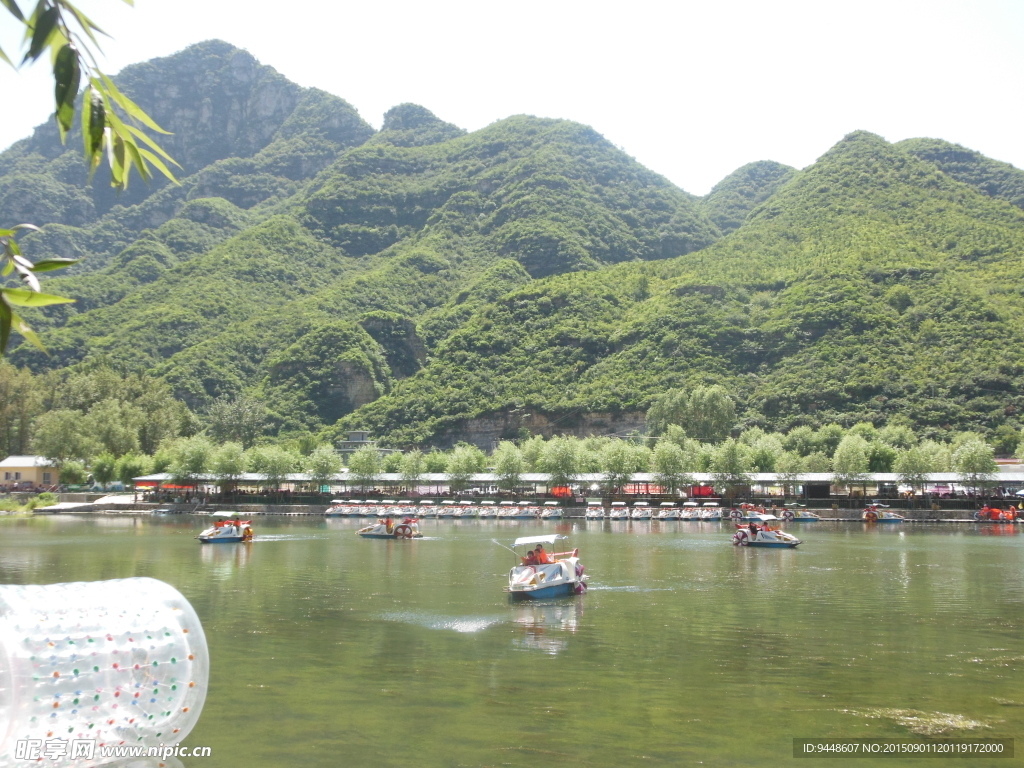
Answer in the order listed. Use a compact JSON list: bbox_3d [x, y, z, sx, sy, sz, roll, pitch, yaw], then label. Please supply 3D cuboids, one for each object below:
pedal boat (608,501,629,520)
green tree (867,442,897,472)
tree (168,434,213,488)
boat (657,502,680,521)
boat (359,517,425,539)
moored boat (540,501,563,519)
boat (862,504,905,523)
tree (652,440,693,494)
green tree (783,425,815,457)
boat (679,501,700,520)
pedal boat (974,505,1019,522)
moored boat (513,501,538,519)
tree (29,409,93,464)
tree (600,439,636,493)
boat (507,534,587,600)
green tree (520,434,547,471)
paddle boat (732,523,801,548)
[{"bbox_3d":[9.764,11.673,103.058,1.600,1.700,3.300,-2,-6,18],"label":"pedal boat"},{"bbox_3d":[46.144,10.337,140.000,3.985,6.601,3.985,0,-5,0],"label":"green tree"},{"bbox_3d":[-38.234,9.702,133.681,5.000,7.300,5.000,0,-5,0],"label":"tree"},{"bbox_3d":[16.970,13.813,121.500,1.950,1.930,3.800,-2,-6,19],"label":"boat"},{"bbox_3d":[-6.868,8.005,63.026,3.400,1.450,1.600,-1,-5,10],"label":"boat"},{"bbox_3d":[4.059,12.998,115.500,1.800,1.720,3.700,-1,-5,16],"label":"moored boat"},{"bbox_3d":[34.913,12.116,105.500,3.700,1.720,1.800,-1,-5,16],"label":"boat"},{"bbox_3d":[18.133,9.773,127.000,4.519,6.779,4.519,0,-5,0],"label":"tree"},{"bbox_3d":[37.257,10.350,145.670,4.680,10.210,4.680,0,-5,0],"label":"green tree"},{"bbox_3d":[17.527,12.610,111.000,1.800,1.720,3.700,-2,-5,18],"label":"boat"},{"bbox_3d":[50.644,13.526,117.500,4.100,1.900,1.950,-1,-6,12],"label":"pedal boat"},{"bbox_3d":[1.359,11.889,105.348,1.600,1.700,3.300,-4,-7,38],"label":"moored boat"},{"bbox_3d":[-65.980,9.468,165.000,9.200,11.743,9.200,0,-5,0],"label":"tree"},{"bbox_3d":[12.127,9.736,128.000,4.099,7.060,4.099,0,-5,0],"label":"tree"},{"bbox_3d":[0.944,4.689,29.087,1.600,1.650,3.400,-3,-6,25],"label":"boat"},{"bbox_3d":[2.429,9.547,127.000,4.200,7.683,4.200,0,-5,0],"label":"green tree"},{"bbox_3d":[12.196,7.138,53.867,3.400,1.450,1.600,-3,-6,31],"label":"paddle boat"}]

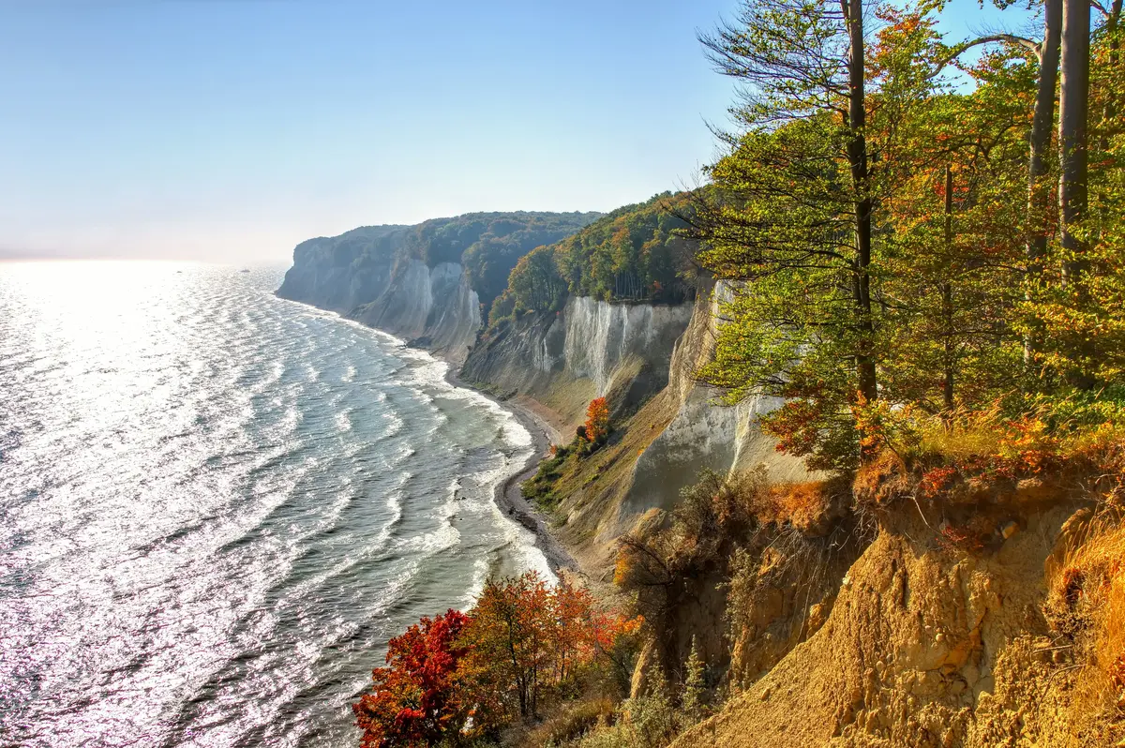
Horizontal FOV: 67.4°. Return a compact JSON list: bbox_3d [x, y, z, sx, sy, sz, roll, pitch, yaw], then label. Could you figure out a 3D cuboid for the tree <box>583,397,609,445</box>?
[{"bbox_3d":[8.321,11.855,205.000,6.100,11.800,6.000,0,8,0],"label":"tree"}]

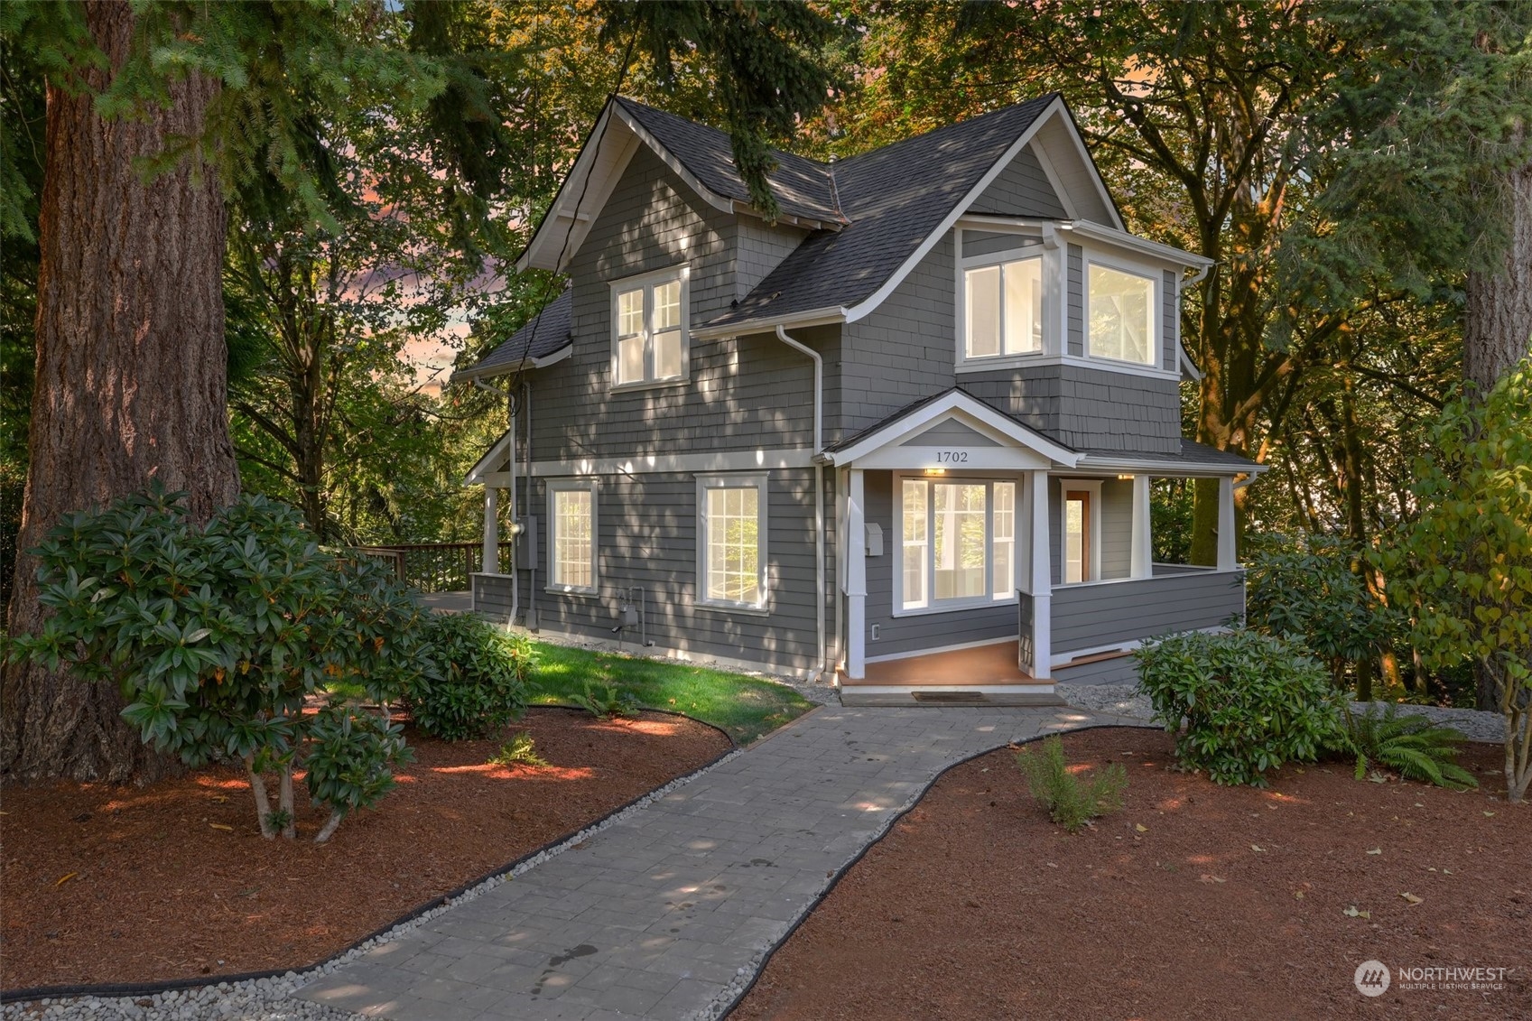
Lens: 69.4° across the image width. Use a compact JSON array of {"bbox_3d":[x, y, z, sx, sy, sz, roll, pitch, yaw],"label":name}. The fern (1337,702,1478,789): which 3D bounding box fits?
[{"bbox_3d":[5.002,1.740,8.650,1.120,0.500,1.100,0,1,30],"label":"fern"}]

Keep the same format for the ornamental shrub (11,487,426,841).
[{"bbox_3d":[-3.234,0.949,6.650,2.250,2.150,2.000,0,1,-26],"label":"ornamental shrub"}]

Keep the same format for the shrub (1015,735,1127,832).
[{"bbox_3d":[1.945,1.692,7.050,0.680,0.620,0.580,0,1,16],"label":"shrub"}]

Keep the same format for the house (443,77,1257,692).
[{"bbox_3d":[1.253,-1.911,17.623,8.700,7.700,11.200,-1,1,-43],"label":"house"}]

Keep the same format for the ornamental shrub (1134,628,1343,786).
[{"bbox_3d":[3.649,1.444,8.550,1.500,1.100,1.400,0,1,23],"label":"ornamental shrub"}]

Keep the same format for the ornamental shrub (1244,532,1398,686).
[{"bbox_3d":[6.167,1.074,12.300,1.650,1.750,1.500,0,1,27],"label":"ornamental shrub"}]

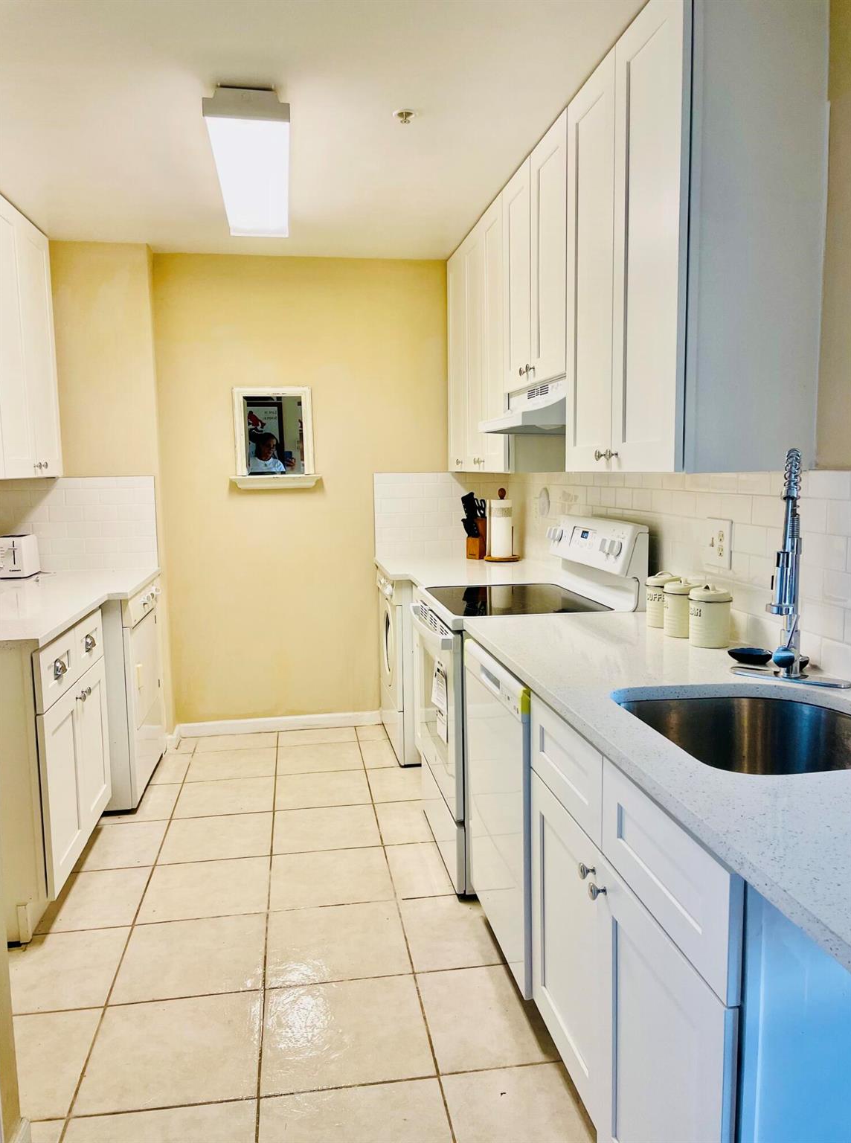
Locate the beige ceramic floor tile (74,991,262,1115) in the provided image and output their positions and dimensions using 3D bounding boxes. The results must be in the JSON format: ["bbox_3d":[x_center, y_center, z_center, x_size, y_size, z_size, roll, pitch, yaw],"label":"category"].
[{"bbox_3d":[-0.602,1.159,2.083,0.402,0.010,0.402,-2,7,-9],"label":"beige ceramic floor tile"}]

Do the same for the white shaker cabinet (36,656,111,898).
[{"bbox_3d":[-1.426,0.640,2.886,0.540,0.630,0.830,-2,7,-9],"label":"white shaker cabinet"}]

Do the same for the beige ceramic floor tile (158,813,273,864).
[{"bbox_3d":[-0.788,1.016,3.278,0.402,0.010,0.402,-2,7,-9],"label":"beige ceramic floor tile"}]

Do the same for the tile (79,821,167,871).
[{"bbox_3d":[-1.172,1.019,3.190,0.385,0.010,0.399,-2,7,-9],"label":"tile"}]

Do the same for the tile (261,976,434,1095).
[{"bbox_3d":[-0.201,1.145,2.139,0.398,0.012,0.398,-2,7,-9],"label":"tile"}]

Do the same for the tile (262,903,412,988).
[{"bbox_3d":[-0.260,1.089,2.518,0.399,0.010,0.399,-2,7,-9],"label":"tile"}]

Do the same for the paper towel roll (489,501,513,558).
[{"bbox_3d":[0.382,-0.212,4.320,0.110,0.282,0.110,-1,7,0],"label":"paper towel roll"}]

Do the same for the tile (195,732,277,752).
[{"bbox_3d":[-0.964,0.881,4.408,0.398,0.012,0.271,-2,7,-9],"label":"tile"}]

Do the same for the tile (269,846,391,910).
[{"bbox_3d":[-0.322,1.041,2.914,0.399,0.010,0.399,-2,7,-9],"label":"tile"}]

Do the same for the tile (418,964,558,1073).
[{"bbox_3d":[0.182,1.131,2.197,0.361,0.012,0.398,-2,7,-9],"label":"tile"}]

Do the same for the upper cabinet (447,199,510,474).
[{"bbox_3d":[0.362,-1.003,3.916,0.325,1.075,1.210,-2,7,-9],"label":"upper cabinet"}]

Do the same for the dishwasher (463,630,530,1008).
[{"bbox_3d":[0.485,0.634,2.408,0.610,0.820,0.610,-2,7,-9],"label":"dishwasher"}]

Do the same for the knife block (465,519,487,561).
[{"bbox_3d":[0.279,-0.176,4.484,0.085,0.210,0.115,2,8,23],"label":"knife block"}]

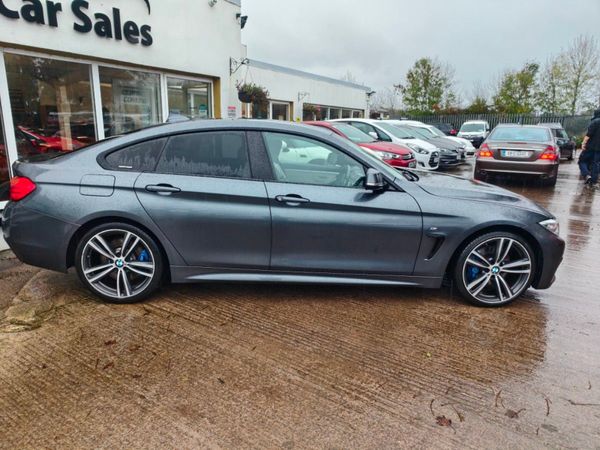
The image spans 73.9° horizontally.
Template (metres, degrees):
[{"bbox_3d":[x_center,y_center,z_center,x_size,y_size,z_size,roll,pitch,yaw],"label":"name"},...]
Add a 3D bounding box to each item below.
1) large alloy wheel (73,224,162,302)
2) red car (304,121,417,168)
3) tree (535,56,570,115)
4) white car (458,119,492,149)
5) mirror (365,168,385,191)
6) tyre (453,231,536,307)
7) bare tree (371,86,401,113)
[{"bbox_3d":[-1.320,0.254,3.021,0.660,0.660,0.250,1,14,-3],"label":"large alloy wheel"},{"bbox_3d":[0.910,-2.044,10.546,4.330,1.490,1.790,10,17,29],"label":"red car"},{"bbox_3d":[18.879,-9.331,30.330,2.500,6.938,2.500,2,14,0],"label":"tree"},{"bbox_3d":[12.184,-6.282,27.890,1.810,1.800,4.400,9,16,27],"label":"white car"},{"bbox_3d":[0.528,-0.321,2.809,0.135,0.150,0.210,1,14,-3],"label":"mirror"},{"bbox_3d":[1.487,0.322,3.137,0.660,0.660,0.240,1,14,-3],"label":"tyre"},{"bbox_3d":[9.819,-13.130,46.333,3.400,5.684,3.200,2,14,0],"label":"bare tree"}]

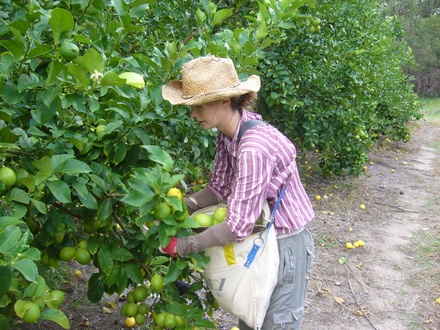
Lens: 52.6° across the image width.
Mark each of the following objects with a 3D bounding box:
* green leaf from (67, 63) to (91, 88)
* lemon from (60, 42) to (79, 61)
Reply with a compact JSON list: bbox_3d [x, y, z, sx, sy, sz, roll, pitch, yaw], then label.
[{"bbox_3d":[-0.452,-0.284,1.420,0.075,0.080,0.035,-3,10,-17],"label":"green leaf"},{"bbox_3d":[-0.489,-0.369,1.450,0.060,0.061,0.060,0,9,0],"label":"lemon"}]

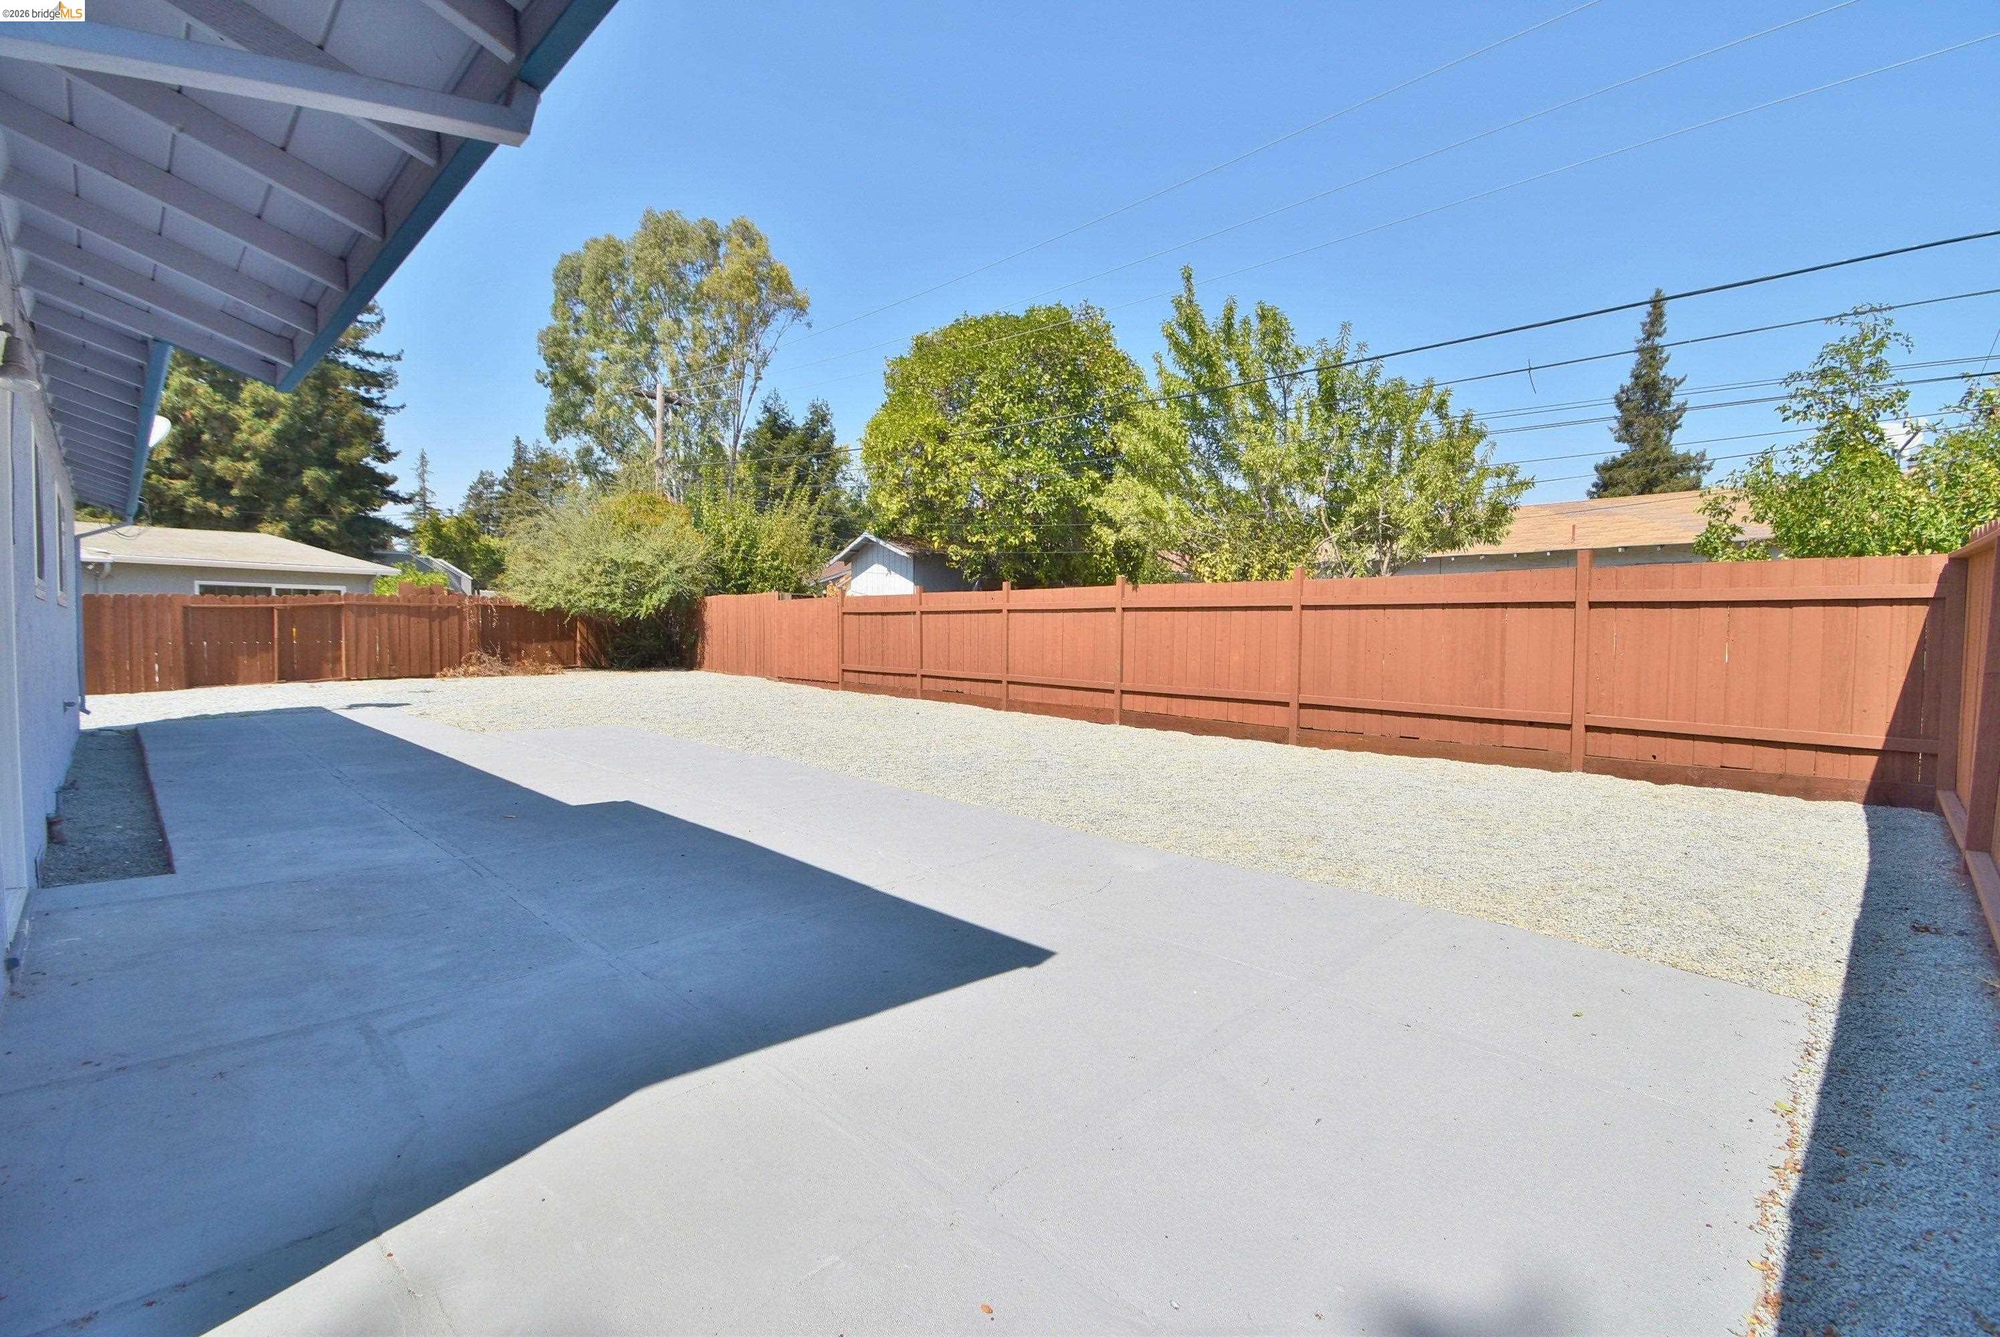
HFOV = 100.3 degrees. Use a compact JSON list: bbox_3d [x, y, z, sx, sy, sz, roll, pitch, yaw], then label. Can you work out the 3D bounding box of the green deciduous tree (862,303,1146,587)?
[{"bbox_3d":[0.090,-3.381,16.648,5.634,7.639,5.634,0,3,0],"label":"green deciduous tree"}]

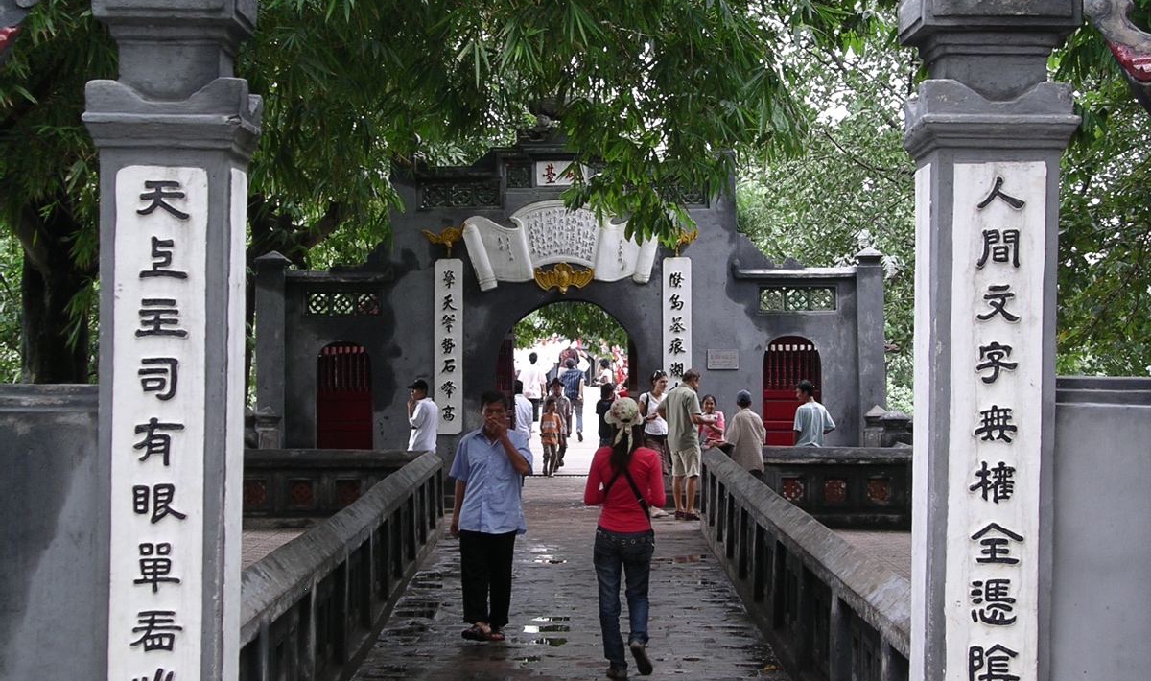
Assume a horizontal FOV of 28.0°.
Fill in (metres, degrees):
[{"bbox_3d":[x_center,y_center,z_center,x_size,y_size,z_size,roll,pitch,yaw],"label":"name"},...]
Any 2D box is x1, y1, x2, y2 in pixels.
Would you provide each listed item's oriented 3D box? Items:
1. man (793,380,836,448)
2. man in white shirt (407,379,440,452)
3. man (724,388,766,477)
[{"bbox_3d":[2.600,1.230,25.200,0.490,1.580,0.310,1,0,-30],"label":"man"},{"bbox_3d":[-1.680,1.210,25.500,0.340,1.570,0.440,0,0,32],"label":"man in white shirt"},{"bbox_3d":[1.735,1.255,23.500,0.460,1.530,0.330,0,0,-18],"label":"man"}]

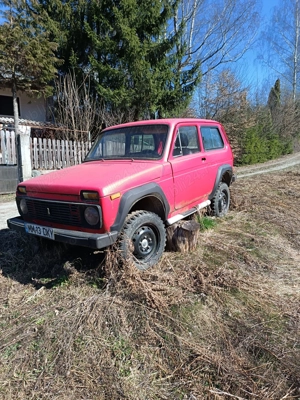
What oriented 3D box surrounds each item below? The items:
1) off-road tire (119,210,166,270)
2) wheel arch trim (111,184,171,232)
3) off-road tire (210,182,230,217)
[{"bbox_3d":[-0.088,0.460,3.142,0.680,0.680,0.200,-14,15,-40],"label":"off-road tire"},{"bbox_3d":[-0.050,0.094,2.919,0.140,0.510,1.000,4,14,36],"label":"wheel arch trim"},{"bbox_3d":[1.219,0.020,4.869,0.200,0.680,0.680,4,14,36],"label":"off-road tire"}]

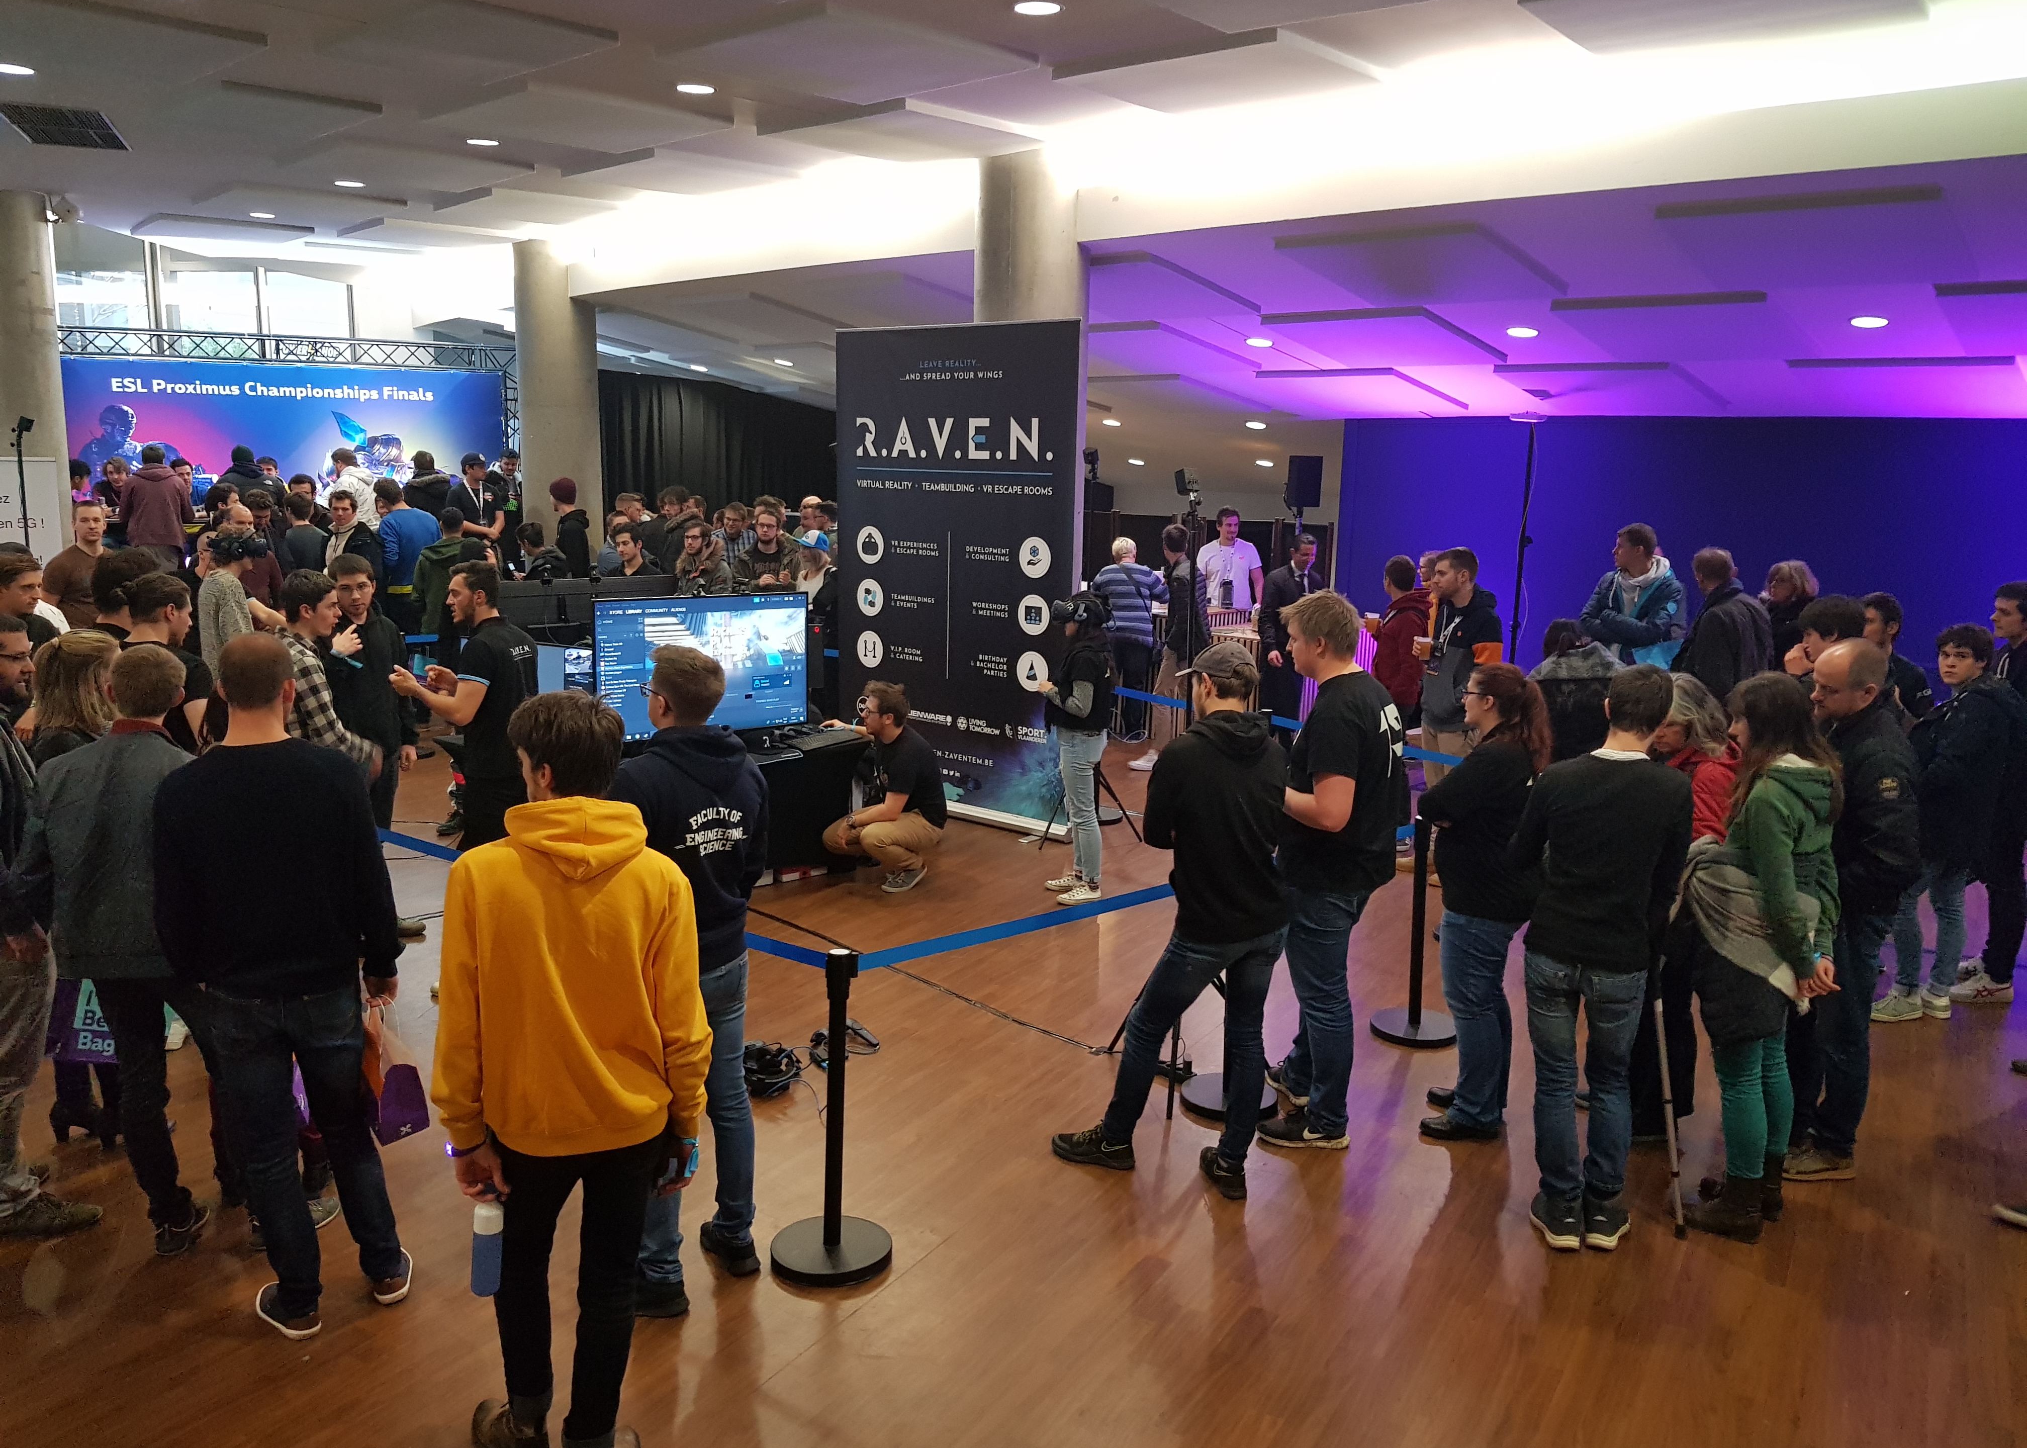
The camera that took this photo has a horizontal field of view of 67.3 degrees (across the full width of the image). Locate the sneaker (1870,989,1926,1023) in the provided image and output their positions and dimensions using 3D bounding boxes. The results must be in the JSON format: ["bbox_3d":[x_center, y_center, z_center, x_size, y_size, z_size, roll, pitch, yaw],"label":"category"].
[{"bbox_3d":[3.733,1.186,6.444,0.270,0.120,0.105,-1,10,-14],"label":"sneaker"}]

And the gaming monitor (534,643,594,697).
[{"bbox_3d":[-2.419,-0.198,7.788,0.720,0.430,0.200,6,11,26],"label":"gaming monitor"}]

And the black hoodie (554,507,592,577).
[{"bbox_3d":[-3.506,-1.367,12.161,0.310,0.700,0.450,4,11,17],"label":"black hoodie"}]

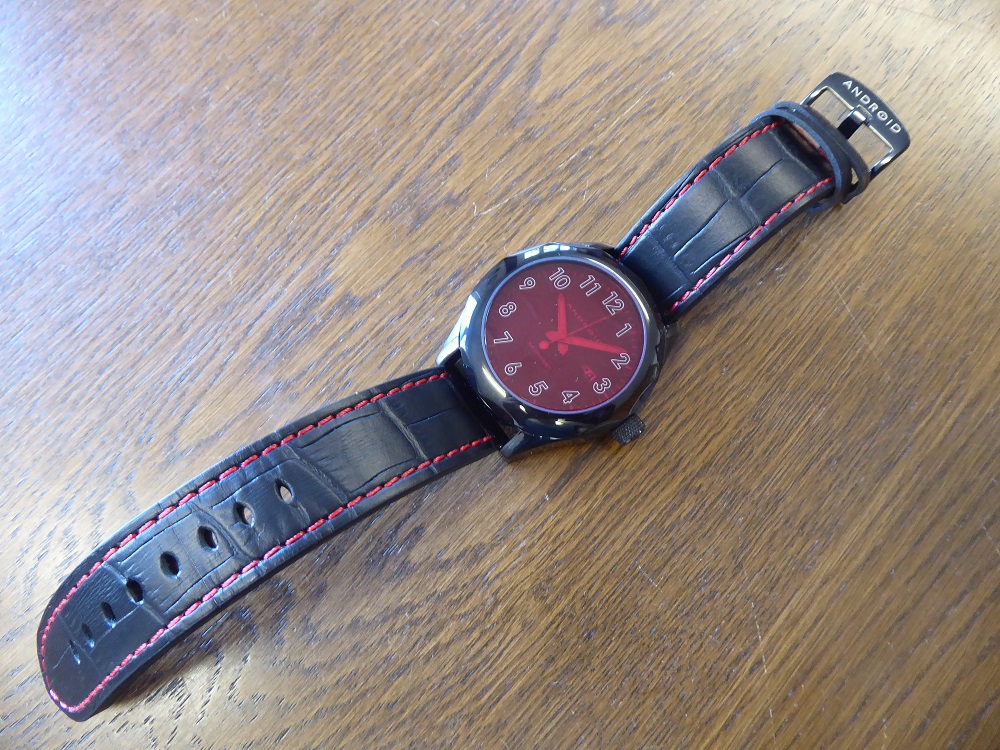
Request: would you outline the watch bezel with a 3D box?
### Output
[{"bbox_3d":[0.014,-0.007,0.159,0.047,0.011,0.045,-1,71,3],"label":"watch bezel"}]

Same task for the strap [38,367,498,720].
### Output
[{"bbox_3d":[-0.049,0.031,0.144,0.104,0.023,0.022,-33,73,-8],"label":"strap"}]

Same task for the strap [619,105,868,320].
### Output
[{"bbox_3d":[0.053,-0.037,0.162,0.059,0.021,0.024,-38,74,-9],"label":"strap"}]

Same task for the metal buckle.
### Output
[{"bbox_3d":[0.083,-0.058,0.173,0.018,0.008,0.026,-38,74,-9],"label":"metal buckle"}]

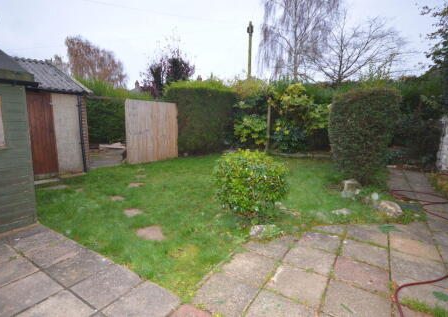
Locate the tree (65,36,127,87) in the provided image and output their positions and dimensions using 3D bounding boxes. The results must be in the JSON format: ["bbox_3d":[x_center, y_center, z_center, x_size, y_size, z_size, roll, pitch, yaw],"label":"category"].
[{"bbox_3d":[-11.862,-6.320,21.540,5.300,8.900,5.100,-4,9,-28],"label":"tree"}]

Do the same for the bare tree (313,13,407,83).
[{"bbox_3d":[8.975,-5.328,16.918,6.200,8.500,5.800,5,9,30],"label":"bare tree"}]

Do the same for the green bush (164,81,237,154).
[{"bbox_3d":[-0.997,-1.457,9.421,0.950,2.550,3.300,7,10,42],"label":"green bush"}]

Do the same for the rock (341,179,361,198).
[{"bbox_3d":[2.219,0.502,4.131,0.340,0.280,0.280,5,9,29],"label":"rock"}]

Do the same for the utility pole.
[{"bbox_3d":[1.663,-4.812,15.282,0.280,7.800,0.280,0,8,0],"label":"utility pole"}]

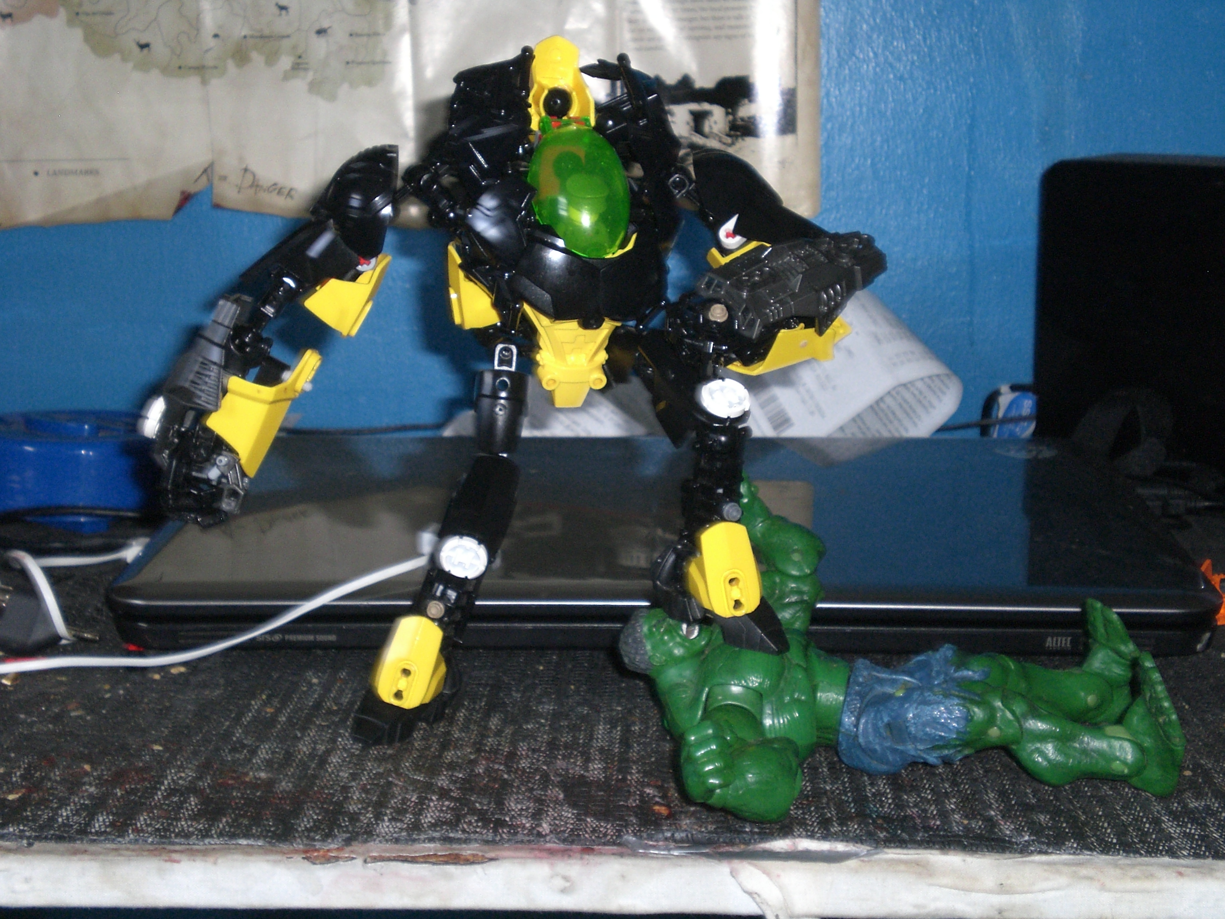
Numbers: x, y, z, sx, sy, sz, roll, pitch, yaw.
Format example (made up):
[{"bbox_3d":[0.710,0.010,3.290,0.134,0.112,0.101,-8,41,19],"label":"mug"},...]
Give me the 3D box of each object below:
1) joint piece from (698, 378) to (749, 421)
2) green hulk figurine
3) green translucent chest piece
[{"bbox_3d":[0.036,-0.018,0.714,0.016,0.006,0.016,-2,50,-8],"label":"joint piece"},{"bbox_3d":[0.083,0.051,0.655,0.158,0.067,0.118,0,22,0],"label":"green hulk figurine"},{"bbox_3d":[-0.011,-0.088,0.727,0.031,0.046,0.022,-13,-1,-8],"label":"green translucent chest piece"}]

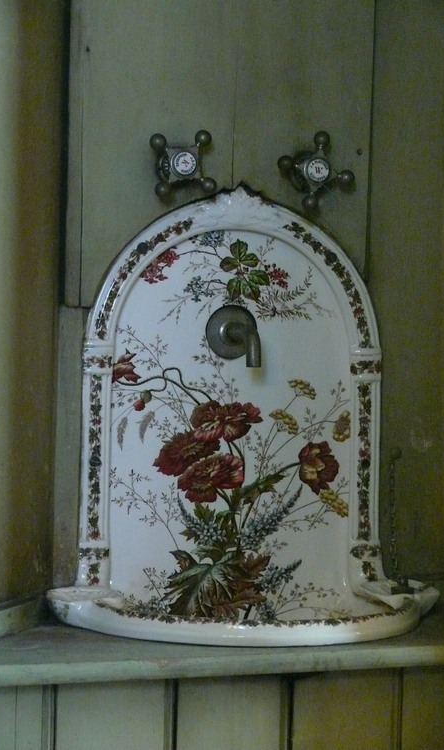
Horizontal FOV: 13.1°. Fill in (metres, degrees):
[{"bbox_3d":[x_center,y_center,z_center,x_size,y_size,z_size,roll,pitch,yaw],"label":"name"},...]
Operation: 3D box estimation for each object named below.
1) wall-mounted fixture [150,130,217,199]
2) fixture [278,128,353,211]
[{"bbox_3d":[-0.047,-0.224,2.071,0.073,0.073,0.066,1,1,-15],"label":"wall-mounted fixture"},{"bbox_3d":[0.097,-0.221,2.106,0.086,0.087,0.066,1,1,-15],"label":"fixture"}]

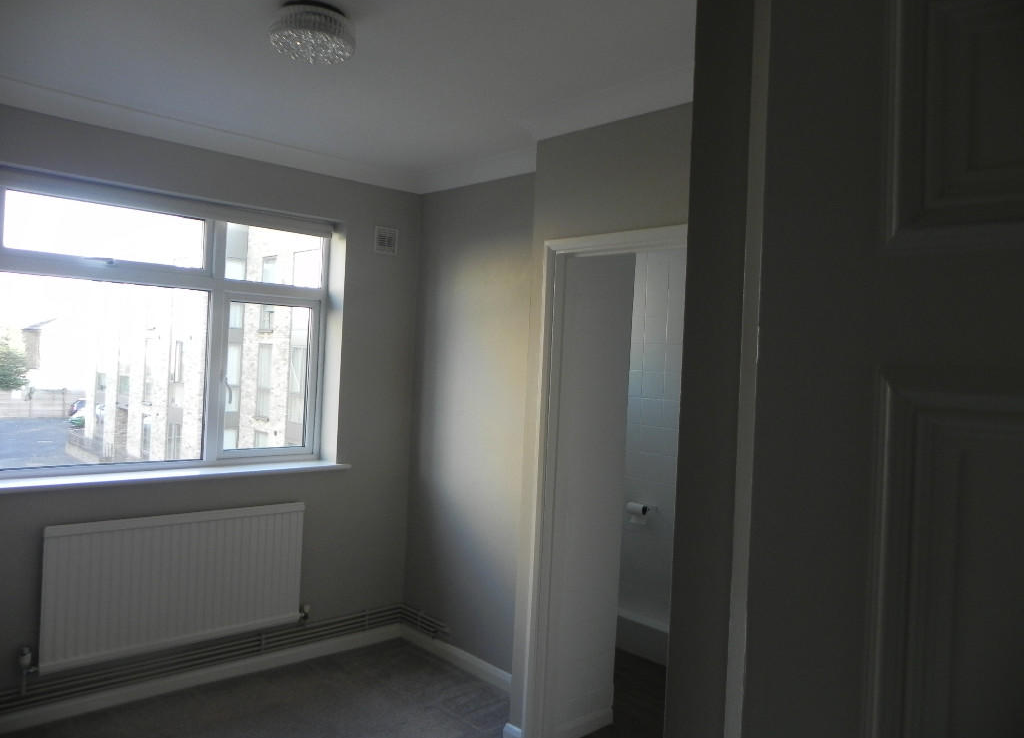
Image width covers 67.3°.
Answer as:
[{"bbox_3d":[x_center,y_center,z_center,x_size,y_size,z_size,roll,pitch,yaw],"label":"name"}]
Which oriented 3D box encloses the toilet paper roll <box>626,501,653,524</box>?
[{"bbox_3d":[0.694,0.775,4.154,0.075,0.090,0.135,2,0,-42],"label":"toilet paper roll"}]

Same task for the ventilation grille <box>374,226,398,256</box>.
[{"bbox_3d":[-0.670,-0.688,4.148,0.139,0.142,0.016,2,0,-42],"label":"ventilation grille"}]

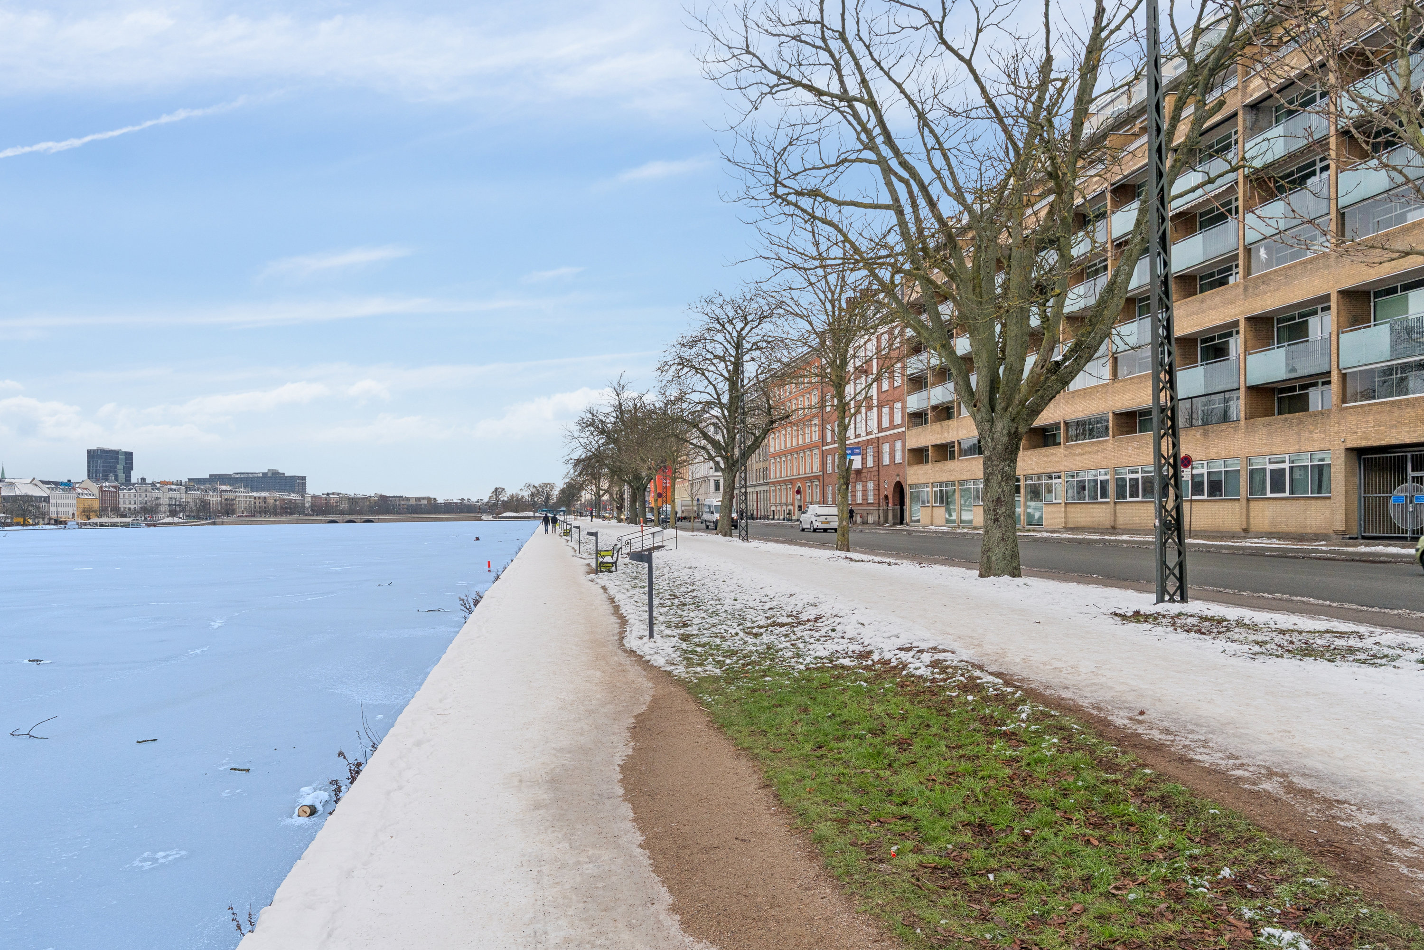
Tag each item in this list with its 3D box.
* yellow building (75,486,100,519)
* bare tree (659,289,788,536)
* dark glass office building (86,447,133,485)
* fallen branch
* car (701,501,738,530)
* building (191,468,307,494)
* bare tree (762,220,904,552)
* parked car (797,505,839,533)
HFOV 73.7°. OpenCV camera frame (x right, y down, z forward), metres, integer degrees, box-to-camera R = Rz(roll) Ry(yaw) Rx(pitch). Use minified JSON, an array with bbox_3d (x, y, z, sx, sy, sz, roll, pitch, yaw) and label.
[{"bbox_3d":[-263.279,11.811,392.000,11.000,14.000,19.500,0,-2,-10],"label":"yellow building"},{"bbox_3d":[0.640,-3.414,52.000,7.000,13.500,7.000,-1,-2,0],"label":"bare tree"},{"bbox_3d":[-647.515,8.370,1020.000,40.000,75.000,34.000,1,-2,-27],"label":"dark glass office building"},{"bbox_3d":[-7.157,2.661,10.000,0.440,0.130,0.500,1,-3,-36],"label":"fallen branch"},{"bbox_3d":[0.743,3.586,84.500,2.050,2.650,6.000,0,-2,-9],"label":"car"},{"bbox_3d":[-654.883,26.666,1338.000,158.000,66.000,32.000,-1,-2,12],"label":"building"},{"bbox_3d":[4.033,-3.001,32.000,4.800,11.000,4.800,-1,-2,0],"label":"bare tree"},{"bbox_3d":[7.983,3.226,70.200,1.980,1.940,4.700,0,-2,-9],"label":"parked car"}]

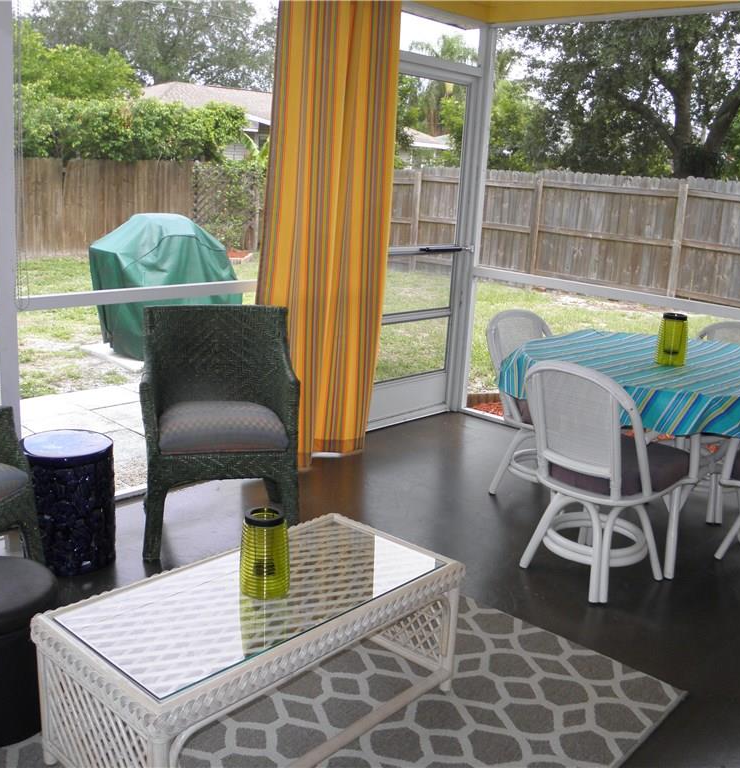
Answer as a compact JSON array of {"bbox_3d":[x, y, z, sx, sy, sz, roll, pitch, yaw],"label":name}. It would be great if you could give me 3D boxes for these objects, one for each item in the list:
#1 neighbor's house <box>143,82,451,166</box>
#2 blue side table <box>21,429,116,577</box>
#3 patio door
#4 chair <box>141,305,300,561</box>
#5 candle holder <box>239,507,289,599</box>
[{"bbox_3d":[-2.425,-7.206,25.917,13.000,4.600,9.000,2,14,-9],"label":"neighbor's house"},{"bbox_3d":[-1.095,0.427,3.019,0.318,0.445,0.318,4,14,0],"label":"blue side table"},{"bbox_3d":[0.284,-0.772,4.864,0.060,2.070,0.930,16,18,40],"label":"patio door"},{"bbox_3d":[-0.635,0.158,3.347,0.600,0.870,0.640,-1,14,-18],"label":"chair"},{"bbox_3d":[-0.275,0.435,2.145,0.127,0.203,0.127,4,14,0],"label":"candle holder"}]

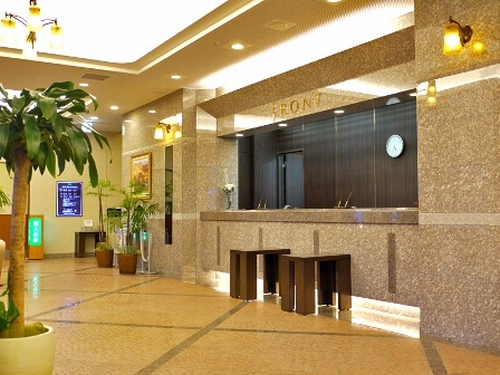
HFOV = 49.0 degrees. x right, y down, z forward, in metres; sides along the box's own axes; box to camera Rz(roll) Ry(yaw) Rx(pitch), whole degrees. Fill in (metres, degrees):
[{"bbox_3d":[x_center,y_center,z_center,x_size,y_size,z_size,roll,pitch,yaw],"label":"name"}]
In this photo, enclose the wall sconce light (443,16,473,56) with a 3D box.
[{"bbox_3d":[1.513,-1.082,3.986,0.240,0.288,0.148,1,-3,-33],"label":"wall sconce light"}]

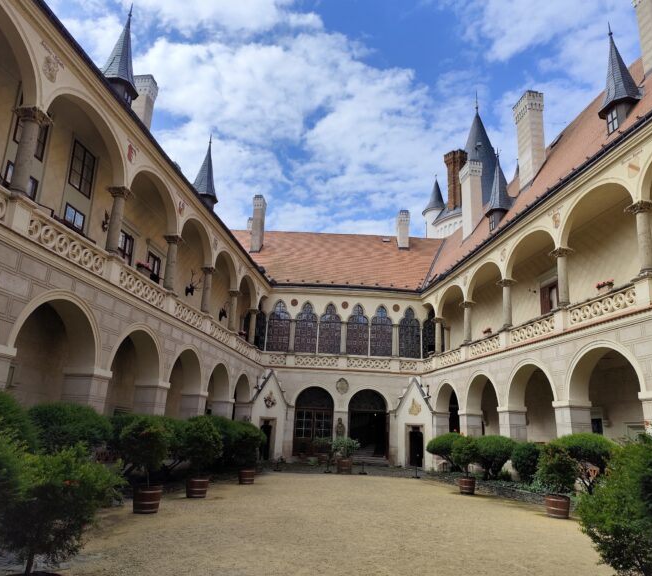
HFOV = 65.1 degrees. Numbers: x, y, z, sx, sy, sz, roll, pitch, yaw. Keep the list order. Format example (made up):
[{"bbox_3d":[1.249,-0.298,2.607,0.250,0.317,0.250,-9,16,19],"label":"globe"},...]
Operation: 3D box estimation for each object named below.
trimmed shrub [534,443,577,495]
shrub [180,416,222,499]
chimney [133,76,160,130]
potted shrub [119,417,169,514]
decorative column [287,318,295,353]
[{"bbox_3d":[5.412,4.280,12.033,0.885,1.086,0.885,-4,-17,23],"label":"trimmed shrub"},{"bbox_3d":[-3.143,4.196,12.761,1.057,1.911,1.057,6,-16,-12],"label":"shrub"},{"bbox_3d":[-8.213,-7.895,22.794,0.816,3.264,0.782,1,-16,7],"label":"chimney"},{"bbox_3d":[-3.683,3.490,10.199,1.007,1.806,1.007,7,-17,-17],"label":"potted shrub"},{"bbox_3d":[-1.947,2.785,29.868,0.381,1.965,0.381,3,-16,-2],"label":"decorative column"}]

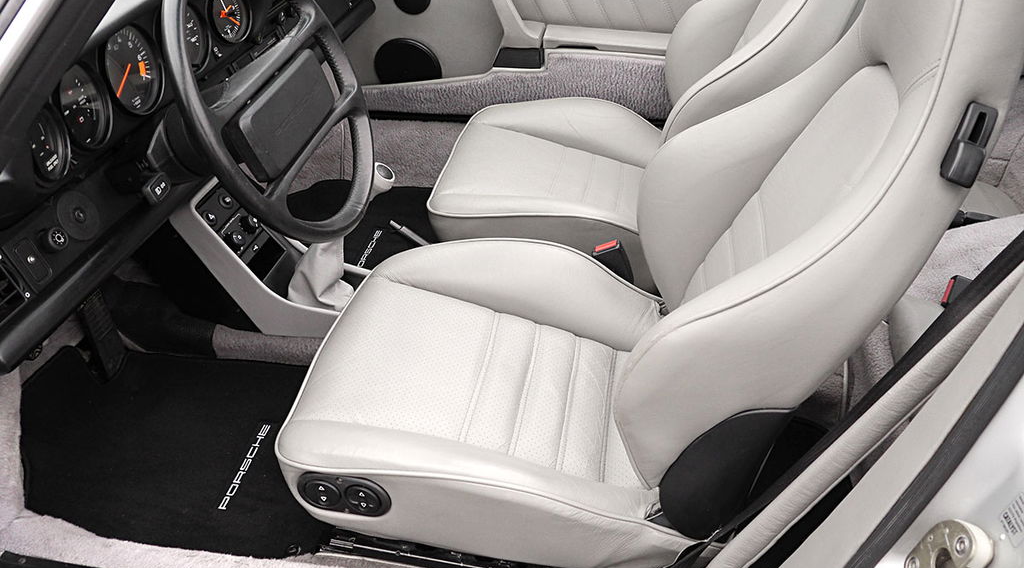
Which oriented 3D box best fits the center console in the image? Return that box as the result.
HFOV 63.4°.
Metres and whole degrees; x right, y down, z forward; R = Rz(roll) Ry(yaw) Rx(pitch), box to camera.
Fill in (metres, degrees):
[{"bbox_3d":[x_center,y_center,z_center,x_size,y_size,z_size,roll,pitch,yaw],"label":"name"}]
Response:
[{"bbox_3d":[-0.442,-0.062,1.637,0.360,0.305,0.165,3,33,9],"label":"center console"}]

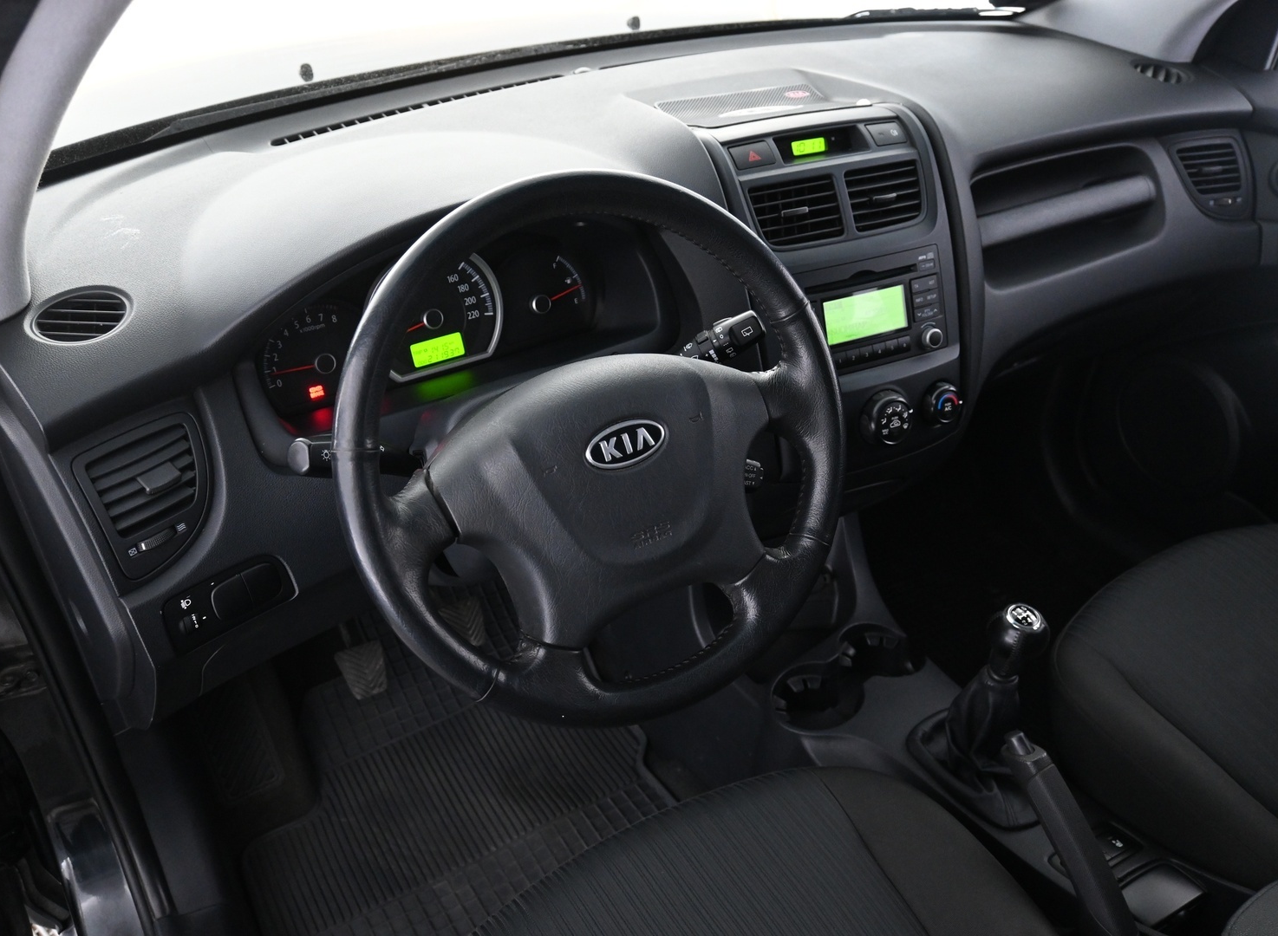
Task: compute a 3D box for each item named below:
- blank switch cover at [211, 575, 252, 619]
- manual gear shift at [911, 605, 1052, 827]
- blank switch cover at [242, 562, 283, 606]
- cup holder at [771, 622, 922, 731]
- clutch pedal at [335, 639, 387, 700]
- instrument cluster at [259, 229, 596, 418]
[{"bbox_3d":[-0.334,0.105,0.922,0.030,0.029,0.012,-28,16,-35],"label":"blank switch cover"},{"bbox_3d":[0.337,0.213,1.091,0.095,0.222,0.150,-19,34,-24],"label":"manual gear shift"},{"bbox_3d":[-0.312,0.093,0.940,0.030,0.029,0.012,-28,16,-35],"label":"blank switch cover"},{"bbox_3d":[0.238,0.260,1.300,0.172,0.070,0.108,-19,34,-24],"label":"cup holder"},{"bbox_3d":[-0.326,0.238,1.335,0.058,0.055,0.025,-19,-4,-24],"label":"clutch pedal"},{"bbox_3d":[-0.181,-0.141,1.023,0.318,0.126,0.060,-19,12,-24],"label":"instrument cluster"}]

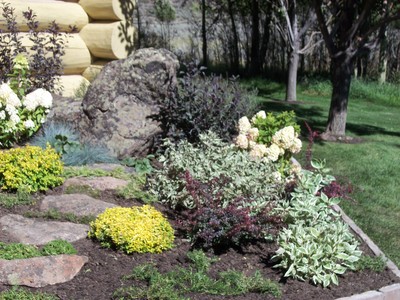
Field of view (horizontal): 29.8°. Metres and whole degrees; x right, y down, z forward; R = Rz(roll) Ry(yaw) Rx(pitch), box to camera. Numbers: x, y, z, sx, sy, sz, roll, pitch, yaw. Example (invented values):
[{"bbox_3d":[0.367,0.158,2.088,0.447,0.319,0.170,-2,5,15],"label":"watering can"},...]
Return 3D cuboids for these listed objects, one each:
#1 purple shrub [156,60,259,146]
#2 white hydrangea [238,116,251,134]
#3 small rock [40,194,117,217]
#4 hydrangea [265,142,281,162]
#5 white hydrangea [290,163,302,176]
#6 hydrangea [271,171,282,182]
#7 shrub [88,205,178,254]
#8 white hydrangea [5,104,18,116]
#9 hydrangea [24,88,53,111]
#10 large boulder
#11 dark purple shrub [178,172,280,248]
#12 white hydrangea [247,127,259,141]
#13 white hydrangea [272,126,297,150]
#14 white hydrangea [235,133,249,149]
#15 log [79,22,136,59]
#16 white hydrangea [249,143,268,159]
[{"bbox_3d":[0.061,-0.415,7.000,0.970,0.800,0.880,0,9,0],"label":"purple shrub"},{"bbox_3d":[0.382,-0.210,6.450,0.105,0.150,0.105,0,9,0],"label":"white hydrangea"},{"bbox_3d":[-0.891,0.421,5.600,0.600,0.090,0.400,0,9,0],"label":"small rock"},{"bbox_3d":[0.608,0.021,6.300,0.135,0.160,0.130,0,9,0],"label":"hydrangea"},{"bbox_3d":[0.720,0.145,5.600,0.089,0.099,0.085,0,12,0],"label":"white hydrangea"},{"bbox_3d":[0.560,0.194,5.500,0.088,0.084,0.084,0,12,0],"label":"hydrangea"},{"bbox_3d":[-0.451,0.524,4.950,0.570,0.320,0.520,0,9,0],"label":"shrub"},{"bbox_3d":[-1.606,-0.337,6.400,0.119,0.097,0.097,0,12,0],"label":"white hydrangea"},{"bbox_3d":[-1.376,-0.430,6.400,0.235,0.185,0.200,0,9,0],"label":"hydrangea"},{"bbox_3d":[-0.629,-0.415,6.700,0.874,0.900,0.700,0,12,0],"label":"large boulder"},{"bbox_3d":[0.176,0.368,4.650,0.631,0.390,0.500,0,12,0],"label":"dark purple shrub"},{"bbox_3d":[0.409,-0.129,5.850,0.093,0.104,0.089,0,12,0],"label":"white hydrangea"},{"bbox_3d":[0.714,-0.097,6.350,0.200,0.200,0.180,0,9,0],"label":"white hydrangea"},{"bbox_3d":[0.318,-0.073,5.750,0.107,0.116,0.102,0,12,0],"label":"white hydrangea"},{"bbox_3d":[-0.950,-1.136,7.770,0.500,0.370,0.370,9,13,42],"label":"log"},{"bbox_3d":[0.440,0.004,5.650,0.150,0.114,0.114,0,12,0],"label":"white hydrangea"}]

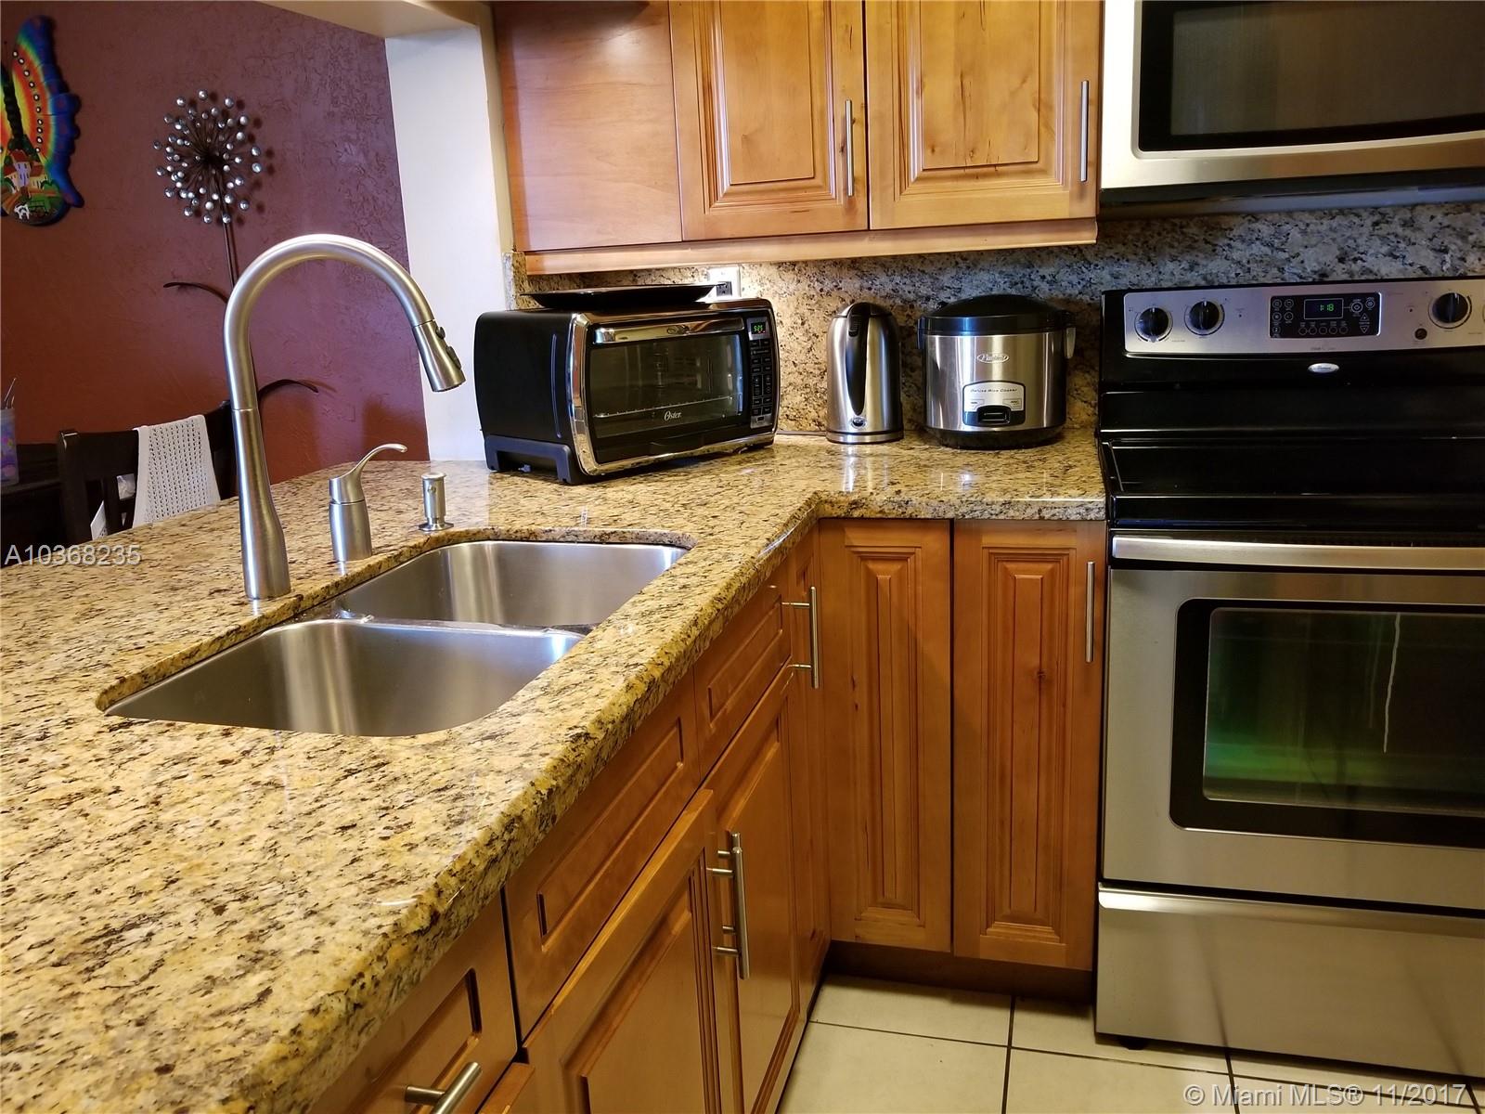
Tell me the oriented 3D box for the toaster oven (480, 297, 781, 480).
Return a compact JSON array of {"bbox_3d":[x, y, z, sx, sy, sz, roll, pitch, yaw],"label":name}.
[{"bbox_3d":[-0.195,-0.331,2.118,0.327,0.287,0.510,10,19,42],"label":"toaster oven"}]

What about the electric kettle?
[{"bbox_3d":[0.239,-0.365,2.214,0.155,0.264,0.190,1,14,15],"label":"electric kettle"}]

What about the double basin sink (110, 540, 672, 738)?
[{"bbox_3d":[-0.300,0.164,1.236,0.420,0.210,0.740,1,14,15],"label":"double basin sink"}]

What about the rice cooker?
[{"bbox_3d":[0.476,-0.351,2.093,0.285,0.272,0.268,1,14,14],"label":"rice cooker"}]

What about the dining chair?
[{"bbox_3d":[-1.281,0.245,2.228,0.530,1.040,0.460,0,14,11],"label":"dining chair"}]

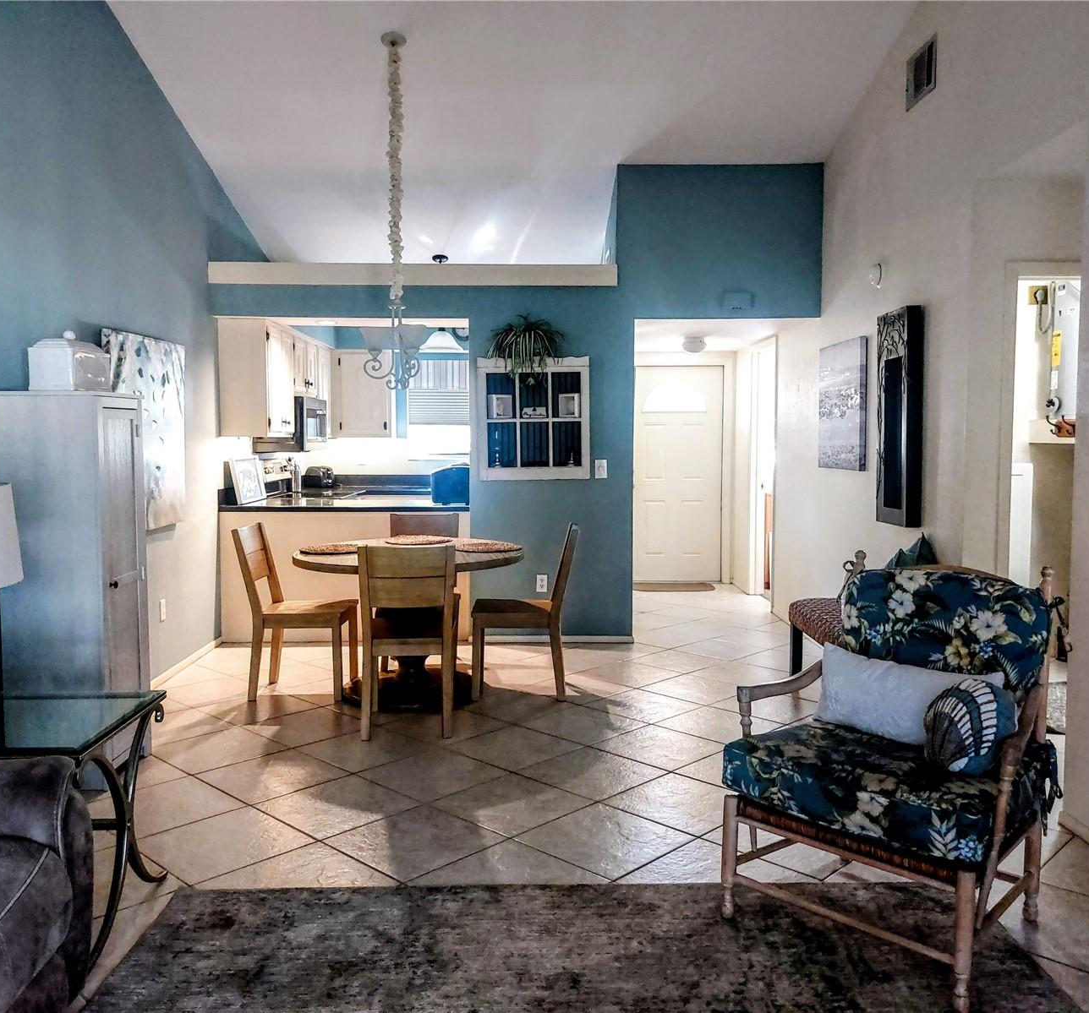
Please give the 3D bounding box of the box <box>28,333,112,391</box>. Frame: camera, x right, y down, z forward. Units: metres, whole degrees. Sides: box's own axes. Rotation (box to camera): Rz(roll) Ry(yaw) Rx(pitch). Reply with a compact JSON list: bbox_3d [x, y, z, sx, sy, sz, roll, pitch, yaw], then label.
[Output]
[{"bbox_3d":[-1.863,-0.567,3.704,0.175,0.245,0.320,0,4,-1],"label":"box"}]

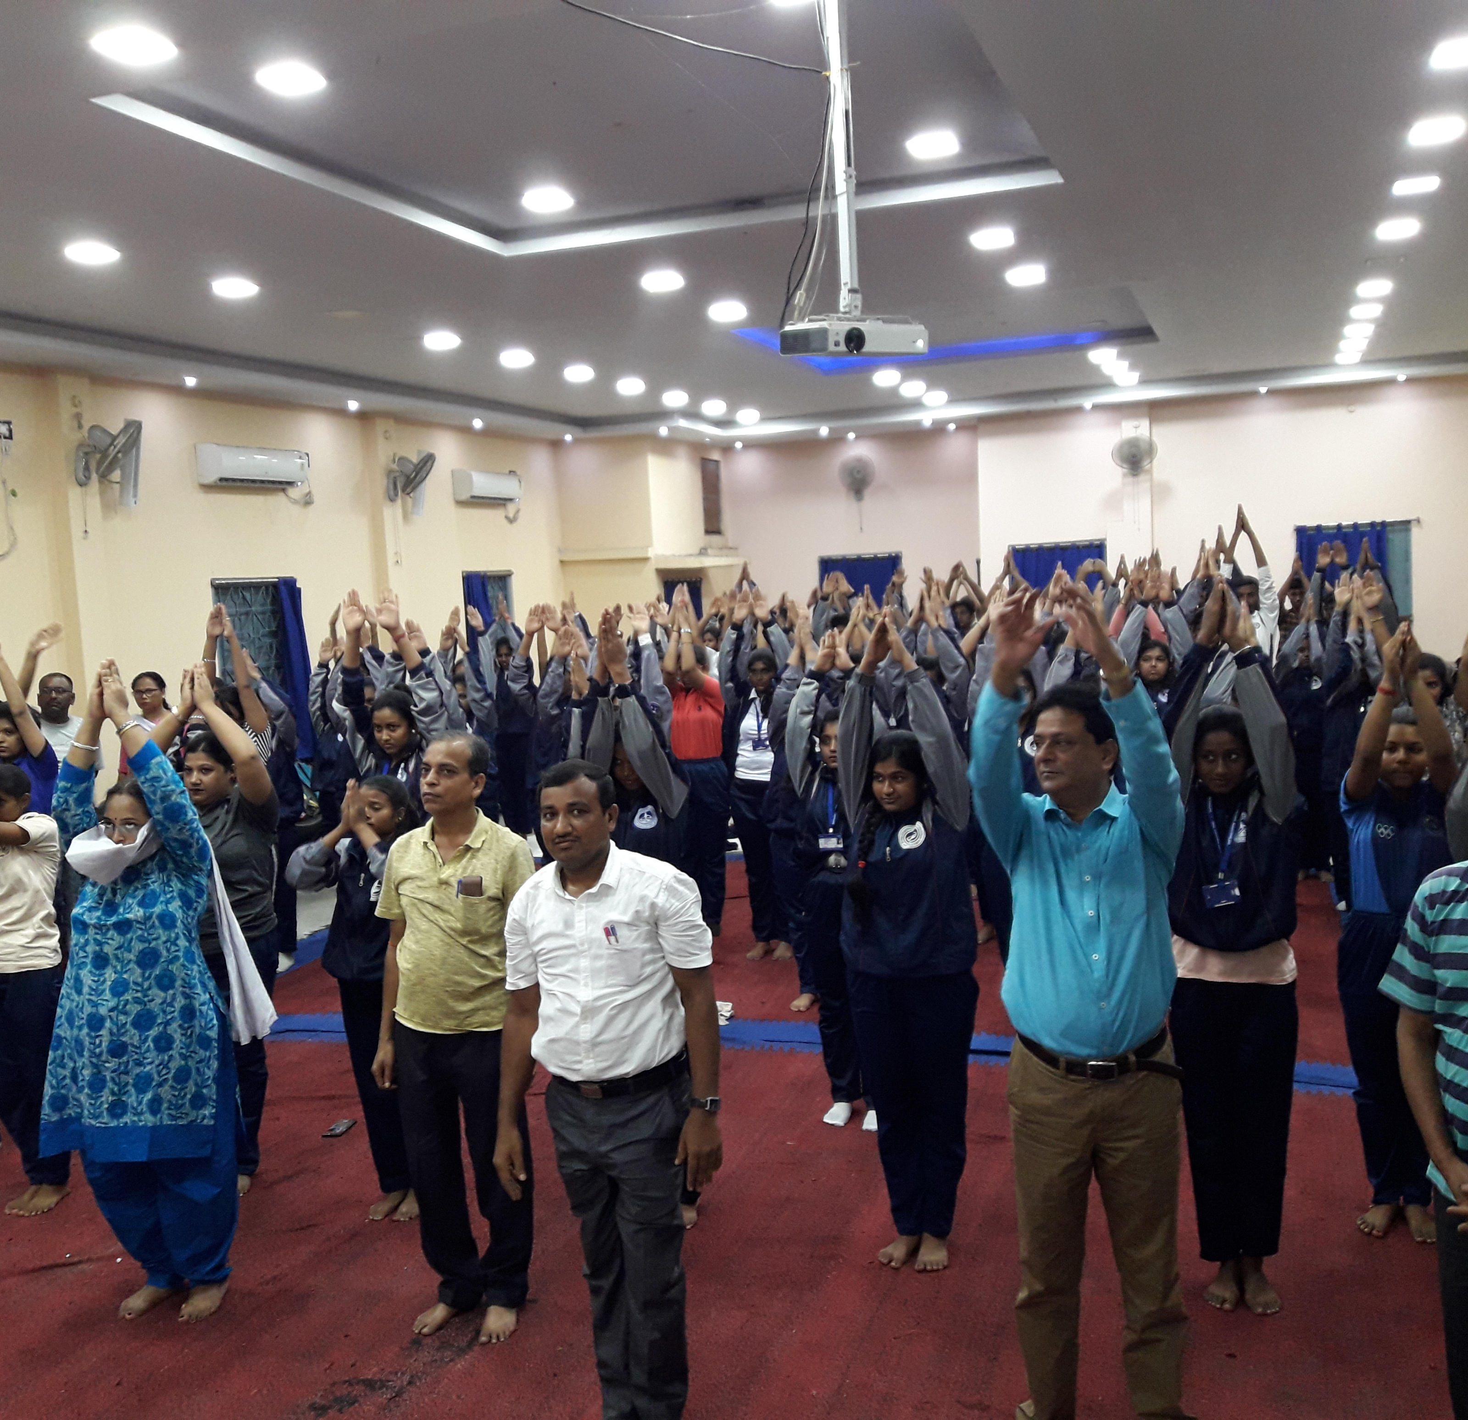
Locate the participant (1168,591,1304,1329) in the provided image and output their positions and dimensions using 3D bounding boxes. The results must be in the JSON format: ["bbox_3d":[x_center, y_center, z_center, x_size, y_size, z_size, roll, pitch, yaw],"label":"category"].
[{"bbox_3d":[1.321,0.642,4.079,0.430,1.910,0.360,-2,5,18],"label":"participant"}]

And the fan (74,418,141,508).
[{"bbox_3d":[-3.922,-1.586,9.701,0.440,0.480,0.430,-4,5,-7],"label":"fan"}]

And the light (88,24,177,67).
[{"bbox_3d":[-1.720,-1.902,4.380,0.235,0.030,0.235,-3,5,0],"label":"light"}]

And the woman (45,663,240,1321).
[{"bbox_3d":[-1.685,0.796,4.381,0.540,1.870,0.420,-3,5,10],"label":"woman"}]

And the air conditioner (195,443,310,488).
[{"bbox_3d":[-3.498,-1.772,11.168,0.200,0.280,0.980,-2,5,20],"label":"air conditioner"}]

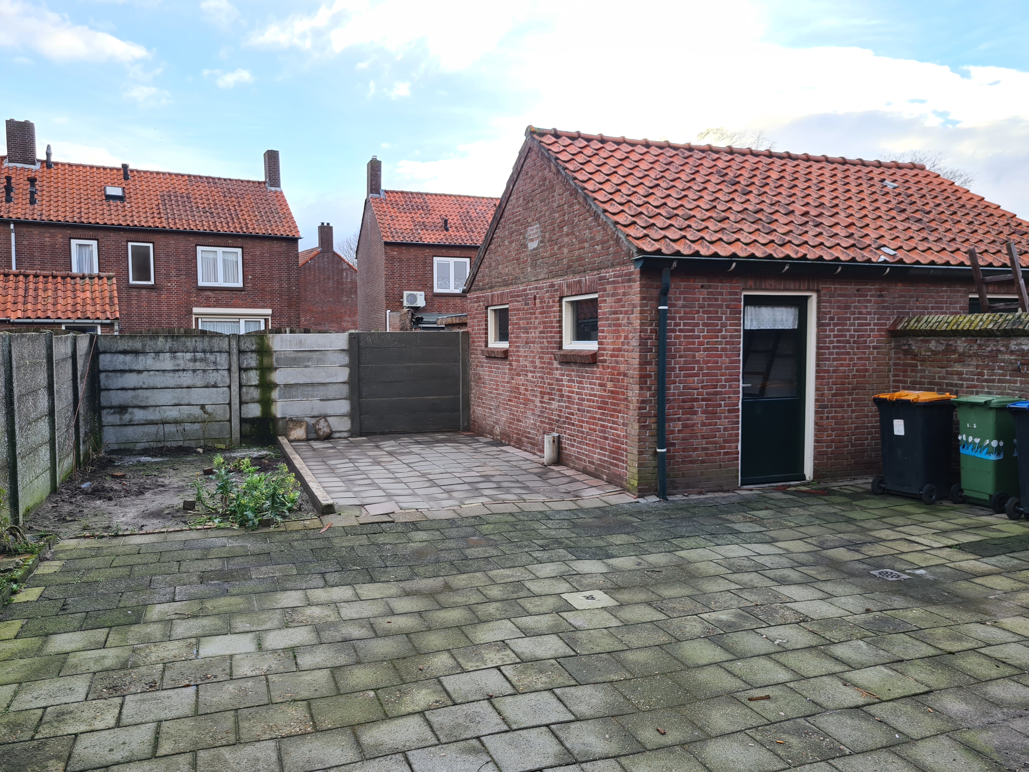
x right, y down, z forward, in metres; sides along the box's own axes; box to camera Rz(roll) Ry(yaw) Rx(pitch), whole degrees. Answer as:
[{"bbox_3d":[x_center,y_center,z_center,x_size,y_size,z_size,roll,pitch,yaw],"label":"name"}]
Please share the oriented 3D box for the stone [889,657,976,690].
[{"bbox_3d":[2.066,1.446,3.822,0.300,0.050,0.300,-1,4,-19],"label":"stone"}]

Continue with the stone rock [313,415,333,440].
[{"bbox_3d":[-3.074,0.672,12.400,0.220,0.290,0.070,-29,1,-17],"label":"stone rock"}]

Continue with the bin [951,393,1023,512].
[{"bbox_3d":[4.720,0.663,7.720,0.530,1.070,0.475,-1,4,-21],"label":"bin"}]

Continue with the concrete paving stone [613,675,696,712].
[{"bbox_3d":[0.673,1.496,3.717,0.300,0.050,0.300,-1,4,-19],"label":"concrete paving stone"}]

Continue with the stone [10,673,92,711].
[{"bbox_3d":[-2.218,1.498,3.722,0.300,0.050,0.300,-2,4,-22],"label":"stone"}]

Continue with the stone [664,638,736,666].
[{"bbox_3d":[1.003,1.465,4.190,0.300,0.050,0.300,-1,4,-19],"label":"stone"}]

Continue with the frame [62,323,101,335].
[{"bbox_3d":[-11.199,-1.128,20.042,0.894,0.950,0.080,-2,4,-23],"label":"frame"}]

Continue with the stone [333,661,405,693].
[{"bbox_3d":[-0.717,1.436,3.754,0.300,0.050,0.300,-1,4,-20],"label":"stone"}]

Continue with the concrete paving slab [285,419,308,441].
[{"bbox_3d":[-3.373,0.693,12.000,0.310,0.310,0.050,-1,-6,-20],"label":"concrete paving slab"}]

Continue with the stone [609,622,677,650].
[{"bbox_3d":[0.710,1.407,4.287,0.300,0.050,0.300,-1,4,-20],"label":"stone"}]

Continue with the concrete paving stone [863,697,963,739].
[{"bbox_3d":[1.732,1.469,3.365,0.300,0.050,0.300,-1,4,-22],"label":"concrete paving stone"}]

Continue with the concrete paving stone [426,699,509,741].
[{"bbox_3d":[-0.205,1.463,3.317,0.300,0.050,0.300,-1,4,-20],"label":"concrete paving stone"}]

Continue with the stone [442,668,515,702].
[{"bbox_3d":[-0.170,1.430,3.627,0.300,0.050,0.300,0,3,-20],"label":"stone"}]

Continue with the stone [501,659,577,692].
[{"bbox_3d":[0.117,1.427,3.738,0.300,0.050,0.300,0,3,-20],"label":"stone"}]

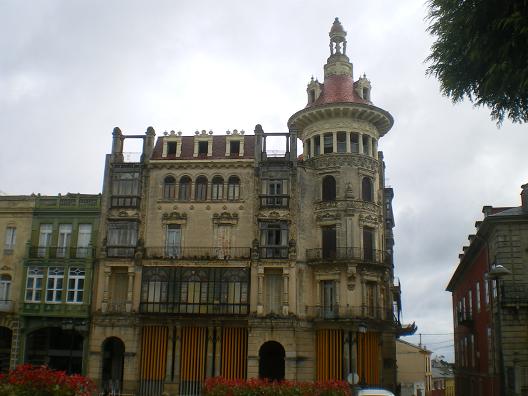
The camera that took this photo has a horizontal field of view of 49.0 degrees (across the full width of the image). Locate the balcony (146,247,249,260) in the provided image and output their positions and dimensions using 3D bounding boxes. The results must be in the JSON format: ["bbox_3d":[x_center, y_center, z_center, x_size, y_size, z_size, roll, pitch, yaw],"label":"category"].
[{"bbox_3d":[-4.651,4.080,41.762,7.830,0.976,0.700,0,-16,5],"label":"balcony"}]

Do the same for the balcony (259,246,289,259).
[{"bbox_3d":[0.749,4.185,43.737,2.258,0.943,0.700,0,-14,7],"label":"balcony"}]

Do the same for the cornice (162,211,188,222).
[{"bbox_3d":[-6.939,1.534,45.516,2.007,0.960,0.400,0,-14,7],"label":"cornice"}]

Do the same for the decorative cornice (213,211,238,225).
[{"bbox_3d":[-2.957,1.556,45.022,2.042,1.029,0.400,0,-14,7],"label":"decorative cornice"}]

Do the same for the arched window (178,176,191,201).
[{"bbox_3d":[-5.929,-0.678,44.015,1.001,1.976,0.300,0,-16,5],"label":"arched window"}]

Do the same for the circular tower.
[{"bbox_3d":[6.426,-0.337,47.370,8.959,32.127,8.959,0,-14,7],"label":"circular tower"}]

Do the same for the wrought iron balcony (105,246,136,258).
[{"bbox_3d":[-10.979,4.299,45.148,2.407,0.935,0.700,0,-14,7],"label":"wrought iron balcony"}]

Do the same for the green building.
[{"bbox_3d":[-15.627,8.238,49.286,6.026,15.335,9.000,-1,-14,8],"label":"green building"}]

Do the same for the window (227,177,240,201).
[{"bbox_3d":[-2.240,-0.673,43.674,1.061,1.961,0.300,0,-16,5],"label":"window"}]

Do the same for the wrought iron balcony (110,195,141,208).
[{"bbox_3d":[-10.909,0.361,46.148,2.461,1.140,0.700,0,-14,7],"label":"wrought iron balcony"}]

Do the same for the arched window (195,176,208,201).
[{"bbox_3d":[-4.686,-0.676,43.900,1.034,1.971,0.300,0,-16,5],"label":"arched window"}]

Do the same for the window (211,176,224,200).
[{"bbox_3d":[-3.631,-0.752,45.930,1.085,2.046,0.350,0,-14,7],"label":"window"}]

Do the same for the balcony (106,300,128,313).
[{"bbox_3d":[-10.423,7.804,41.496,1.609,0.808,0.400,0,-16,5],"label":"balcony"}]

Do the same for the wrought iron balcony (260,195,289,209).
[{"bbox_3d":[0.807,0.354,42.371,2.147,1.017,0.600,0,-16,5],"label":"wrought iron balcony"}]

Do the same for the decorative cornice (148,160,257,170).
[{"bbox_3d":[-4.672,-2.377,43.990,8.152,0.797,0.550,0,-16,5],"label":"decorative cornice"}]

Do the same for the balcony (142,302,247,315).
[{"bbox_3d":[-5.172,8.283,43.309,8.387,0.873,0.900,0,-14,7],"label":"balcony"}]

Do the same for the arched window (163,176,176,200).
[{"bbox_3d":[-7.120,-0.680,44.125,1.006,1.981,0.300,0,-16,5],"label":"arched window"}]

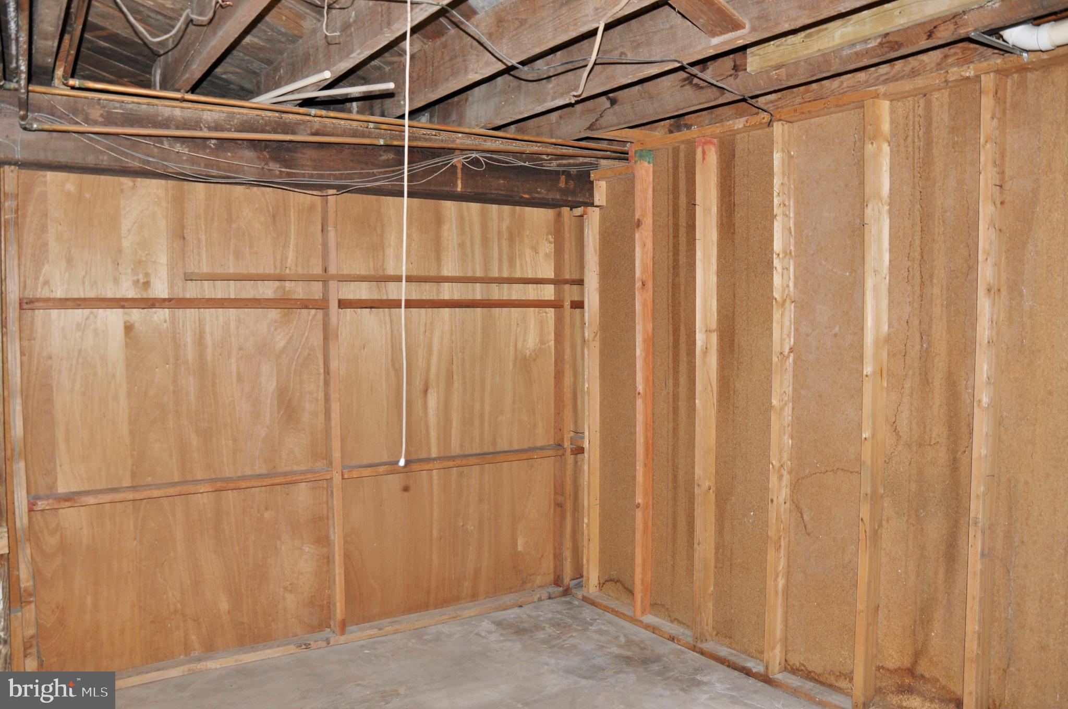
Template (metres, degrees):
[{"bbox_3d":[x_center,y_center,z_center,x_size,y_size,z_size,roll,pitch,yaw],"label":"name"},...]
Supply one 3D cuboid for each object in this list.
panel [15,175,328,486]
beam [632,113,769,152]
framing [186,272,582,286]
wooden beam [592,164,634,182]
[{"bbox_3d":[-1.470,-0.088,3.394,1.183,1.270,0.018,-2,4,-29],"label":"panel"},{"bbox_3d":[0.788,-1.015,3.695,0.090,0.040,0.832,-3,4,-37],"label":"beam"},{"bbox_3d":[-0.585,-0.352,3.738,1.927,0.034,0.030,-2,4,-29],"label":"framing"},{"bbox_3d":[0.416,-0.893,3.946,0.086,0.042,0.300,-3,4,-39],"label":"wooden beam"}]

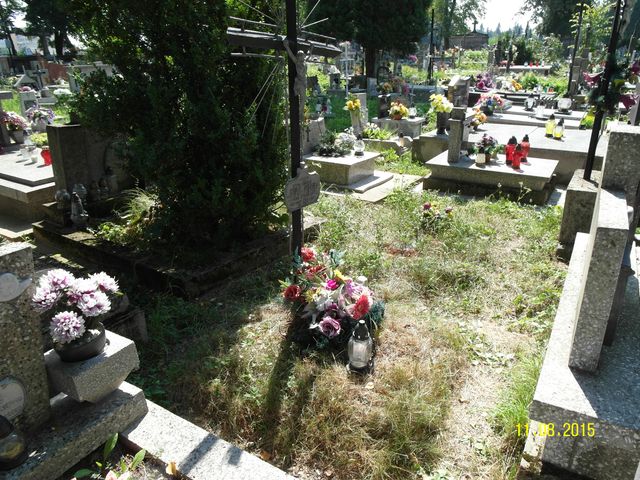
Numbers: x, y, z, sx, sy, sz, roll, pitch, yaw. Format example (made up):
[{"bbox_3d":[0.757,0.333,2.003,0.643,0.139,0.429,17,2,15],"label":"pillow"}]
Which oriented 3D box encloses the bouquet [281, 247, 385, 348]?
[{"bbox_3d":[0.078,0.351,2.575,0.550,0.340,0.550,1,23,2],"label":"bouquet"}]

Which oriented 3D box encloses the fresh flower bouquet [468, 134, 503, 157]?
[{"bbox_3d":[1.958,-1.106,5.250,0.390,0.260,0.340,7,22,19],"label":"fresh flower bouquet"}]

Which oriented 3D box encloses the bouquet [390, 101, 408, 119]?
[{"bbox_3d":[1.451,-2.412,8.200,0.360,0.320,0.340,0,22,0],"label":"bouquet"}]

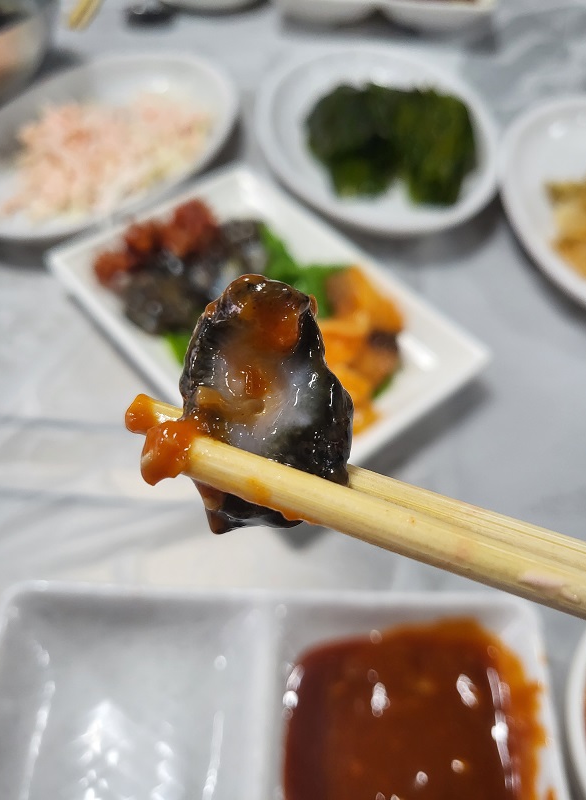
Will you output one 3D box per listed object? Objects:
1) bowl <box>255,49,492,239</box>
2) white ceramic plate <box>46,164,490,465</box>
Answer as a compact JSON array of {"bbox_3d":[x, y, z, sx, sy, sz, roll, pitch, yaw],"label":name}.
[{"bbox_3d":[0.043,-0.138,0.323,0.123,0.023,0.173,-5,55,-4],"label":"bowl"},{"bbox_3d":[-0.017,-0.034,0.250,0.107,0.022,0.156,-34,62,-22],"label":"white ceramic plate"}]

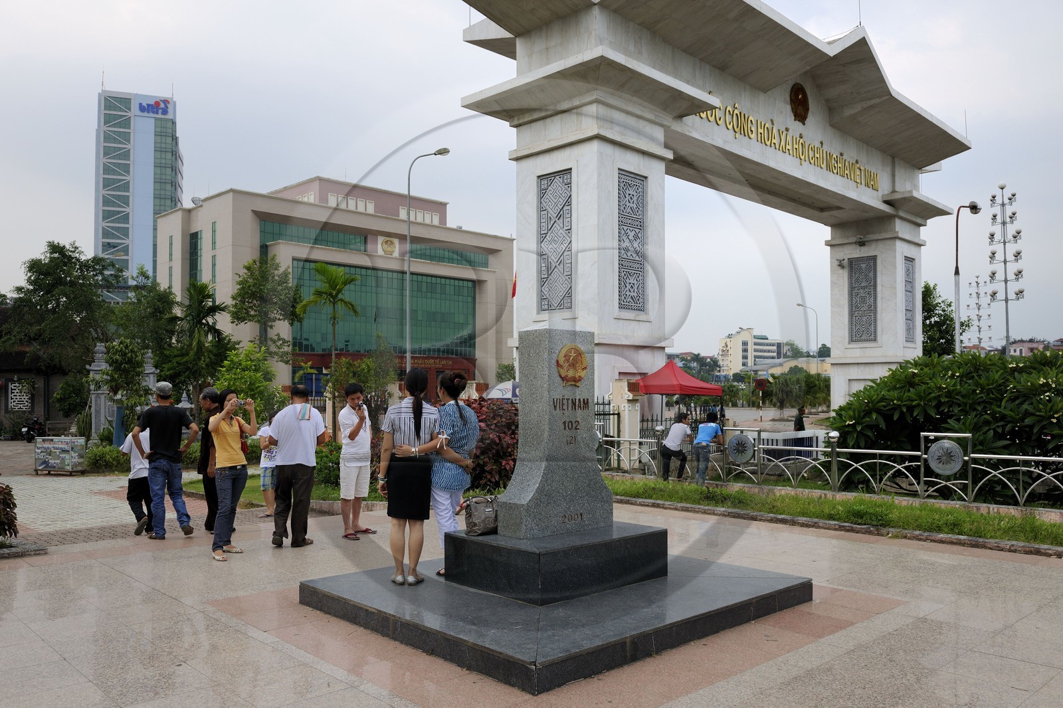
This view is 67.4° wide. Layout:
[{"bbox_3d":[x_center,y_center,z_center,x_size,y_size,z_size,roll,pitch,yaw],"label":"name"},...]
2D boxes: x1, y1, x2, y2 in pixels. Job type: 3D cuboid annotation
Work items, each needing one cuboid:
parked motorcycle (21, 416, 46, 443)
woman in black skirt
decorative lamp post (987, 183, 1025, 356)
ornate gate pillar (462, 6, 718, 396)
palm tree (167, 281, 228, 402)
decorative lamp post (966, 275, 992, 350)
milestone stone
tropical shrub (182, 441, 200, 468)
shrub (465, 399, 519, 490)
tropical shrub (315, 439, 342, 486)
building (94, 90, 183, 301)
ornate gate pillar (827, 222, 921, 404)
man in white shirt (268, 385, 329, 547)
[{"bbox_3d":[-16.799,2.496,26.912,0.700,1.050,1.850,1,-3,-20],"label":"parked motorcycle"},{"bbox_3d":[-0.930,0.909,6.053,0.470,1.592,0.340,1,-3,-12],"label":"woman in black skirt"},{"bbox_3d":[23.315,-2.233,39.149,1.700,12.150,1.700,-2,-3,31],"label":"decorative lamp post"},{"bbox_3d":[1.983,-3.684,26.314,6.013,13.631,6.013,3,-4,-45],"label":"ornate gate pillar"},{"bbox_3d":[-10.466,0.279,25.015,2.000,5.200,2.000,1,-3,-24],"label":"palm tree"},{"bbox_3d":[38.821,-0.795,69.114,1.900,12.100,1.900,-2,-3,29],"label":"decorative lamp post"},{"bbox_3d":[0.203,0.536,6.189,0.958,1.638,0.296,2,-4,-43],"label":"milestone stone"},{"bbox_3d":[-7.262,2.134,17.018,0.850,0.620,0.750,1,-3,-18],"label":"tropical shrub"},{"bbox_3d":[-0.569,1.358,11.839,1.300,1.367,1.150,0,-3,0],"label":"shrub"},{"bbox_3d":[-3.115,1.676,12.344,0.620,0.745,0.600,0,-3,0],"label":"tropical shrub"},{"bbox_3d":[-86.867,-21.973,176.231,16.500,66.000,18.000,1,-3,-20],"label":"building"},{"bbox_3d":[18.423,-1.372,42.558,3.800,10.850,3.800,3,-4,-44],"label":"ornate gate pillar"},{"bbox_3d":[-2.427,1.144,8.314,0.600,1.645,0.420,0,-3,-9],"label":"man in white shirt"}]

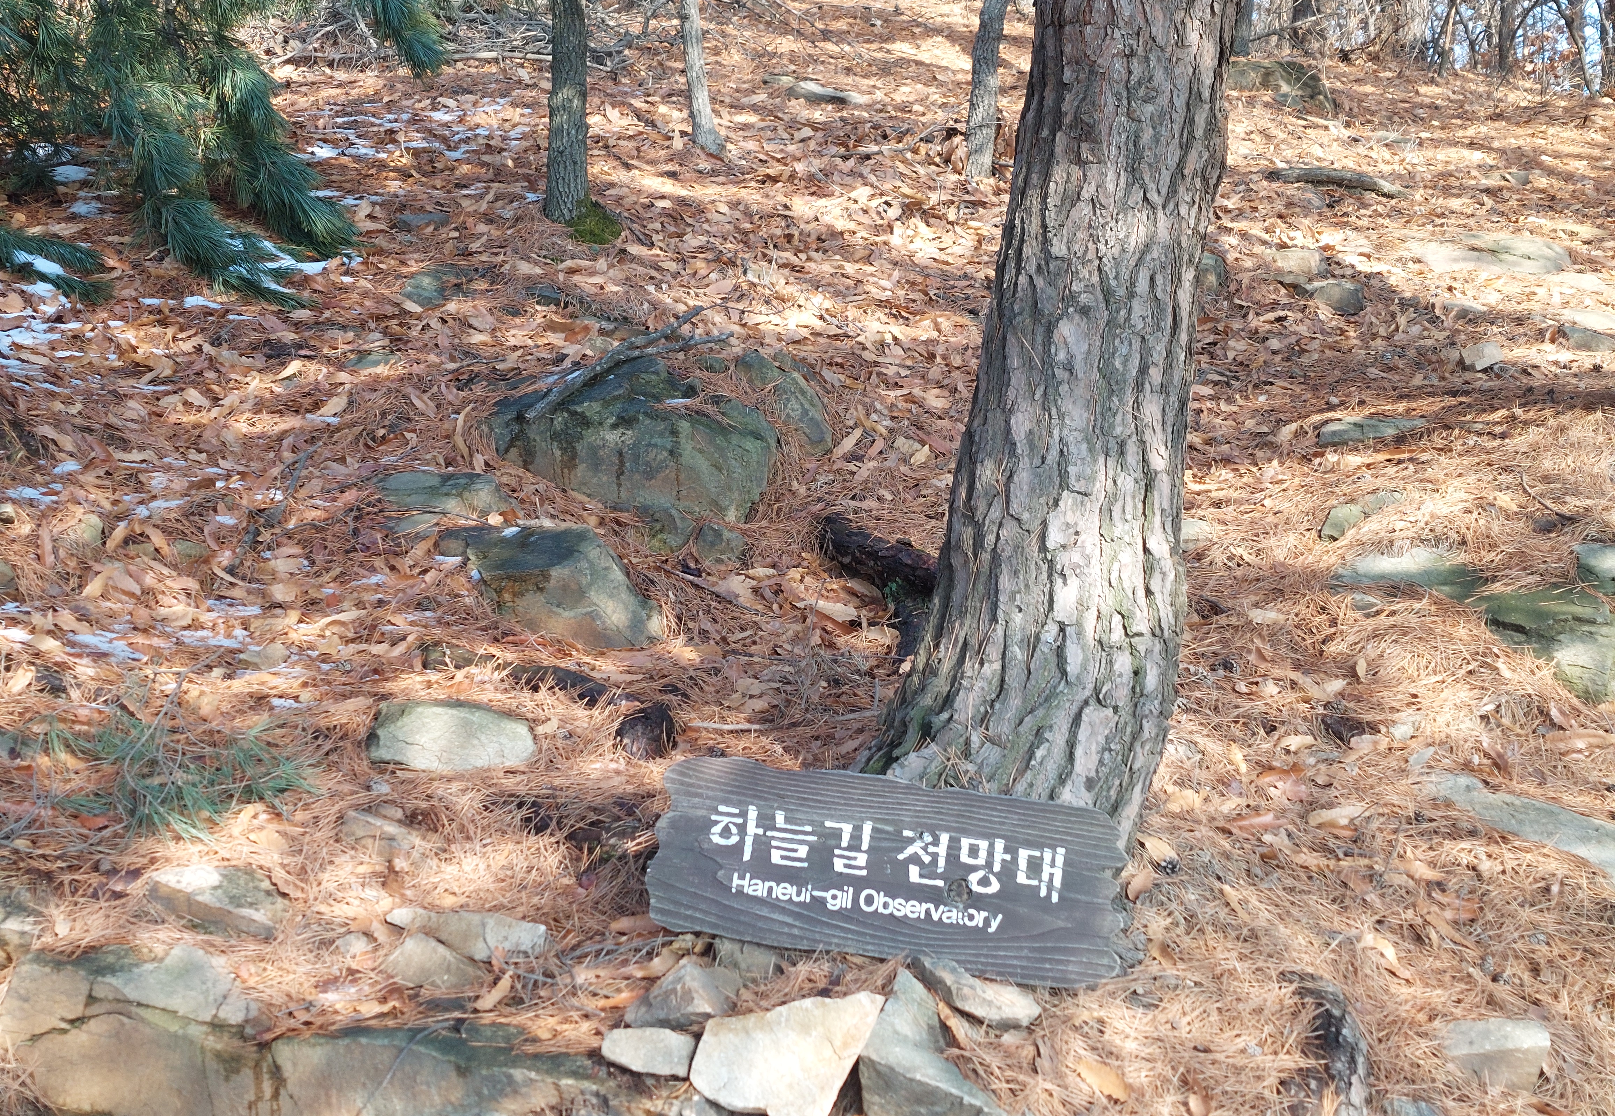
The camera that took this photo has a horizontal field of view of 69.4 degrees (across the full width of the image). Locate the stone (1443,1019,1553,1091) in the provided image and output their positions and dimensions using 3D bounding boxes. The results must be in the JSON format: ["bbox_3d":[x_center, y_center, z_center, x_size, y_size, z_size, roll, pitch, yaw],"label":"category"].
[{"bbox_3d":[1.031,0.745,1.752,0.130,0.060,0.090,3,15,6],"label":"stone"}]

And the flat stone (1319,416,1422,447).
[{"bbox_3d":[1.861,-0.421,3.863,0.310,0.070,0.160,4,19,8],"label":"flat stone"}]

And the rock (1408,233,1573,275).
[{"bbox_3d":[3.052,-1.350,5.200,0.660,0.100,0.380,11,31,20],"label":"rock"}]

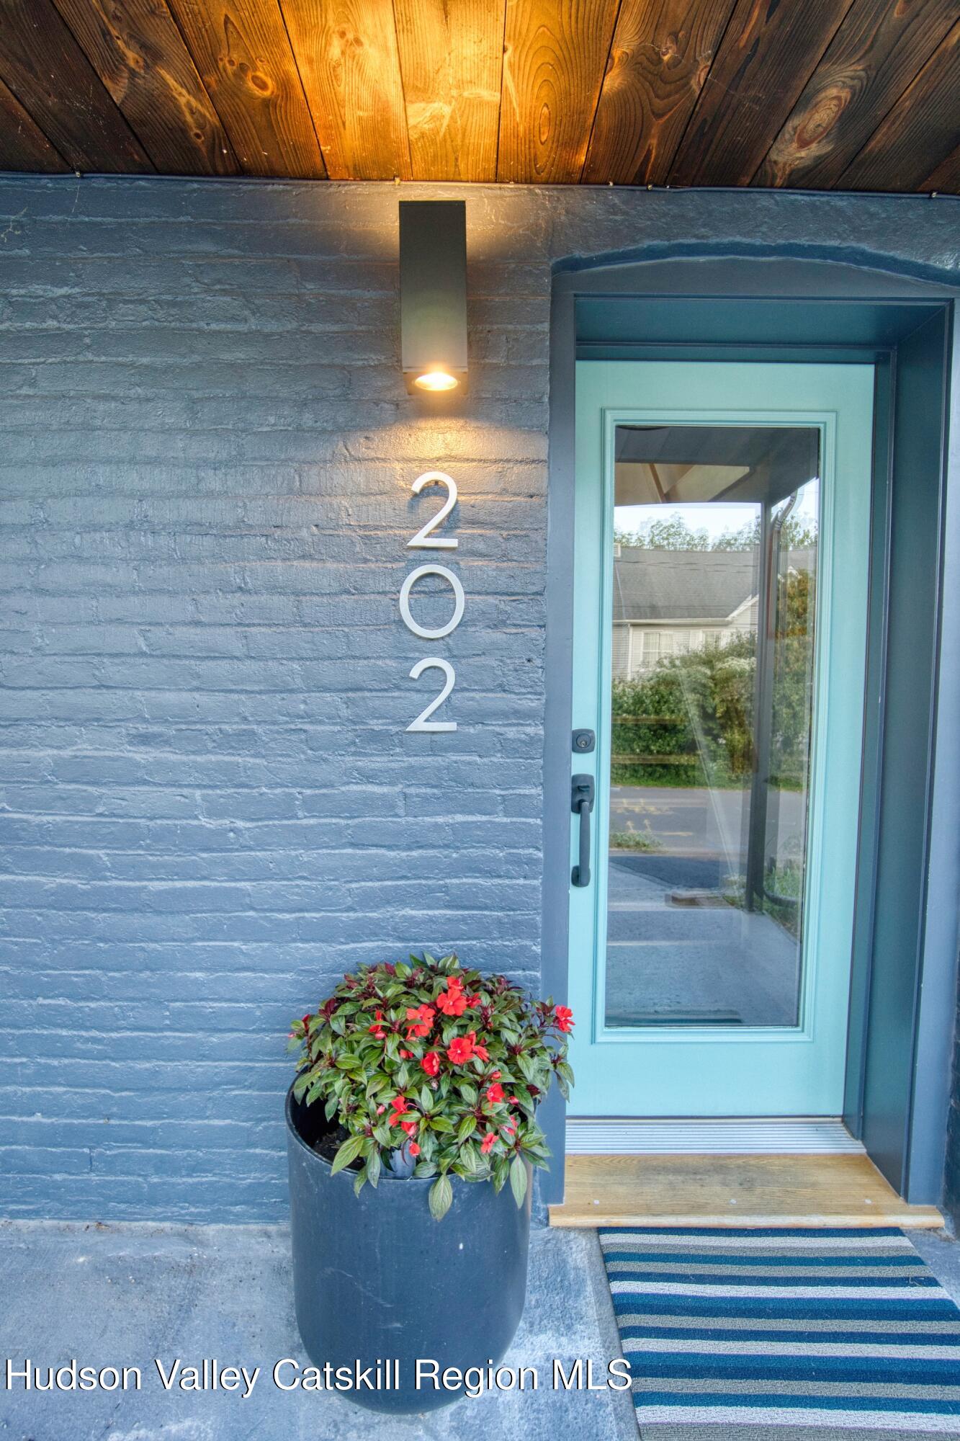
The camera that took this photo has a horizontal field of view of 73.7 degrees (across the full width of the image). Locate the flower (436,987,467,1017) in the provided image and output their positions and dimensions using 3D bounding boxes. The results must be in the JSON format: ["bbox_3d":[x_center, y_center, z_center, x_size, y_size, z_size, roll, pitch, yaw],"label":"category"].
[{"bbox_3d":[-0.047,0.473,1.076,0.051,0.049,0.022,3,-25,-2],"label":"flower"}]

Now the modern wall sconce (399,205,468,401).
[{"bbox_3d":[-0.086,-0.820,1.265,0.123,0.312,0.112,0,3,0],"label":"modern wall sconce"}]

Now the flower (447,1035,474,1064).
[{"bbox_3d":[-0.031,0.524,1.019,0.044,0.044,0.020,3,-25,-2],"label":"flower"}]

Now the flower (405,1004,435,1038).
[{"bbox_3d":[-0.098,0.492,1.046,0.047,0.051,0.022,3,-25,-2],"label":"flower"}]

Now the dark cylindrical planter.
[{"bbox_3d":[-0.122,0.907,1.190,0.450,0.463,0.450,0,3,0],"label":"dark cylindrical planter"}]

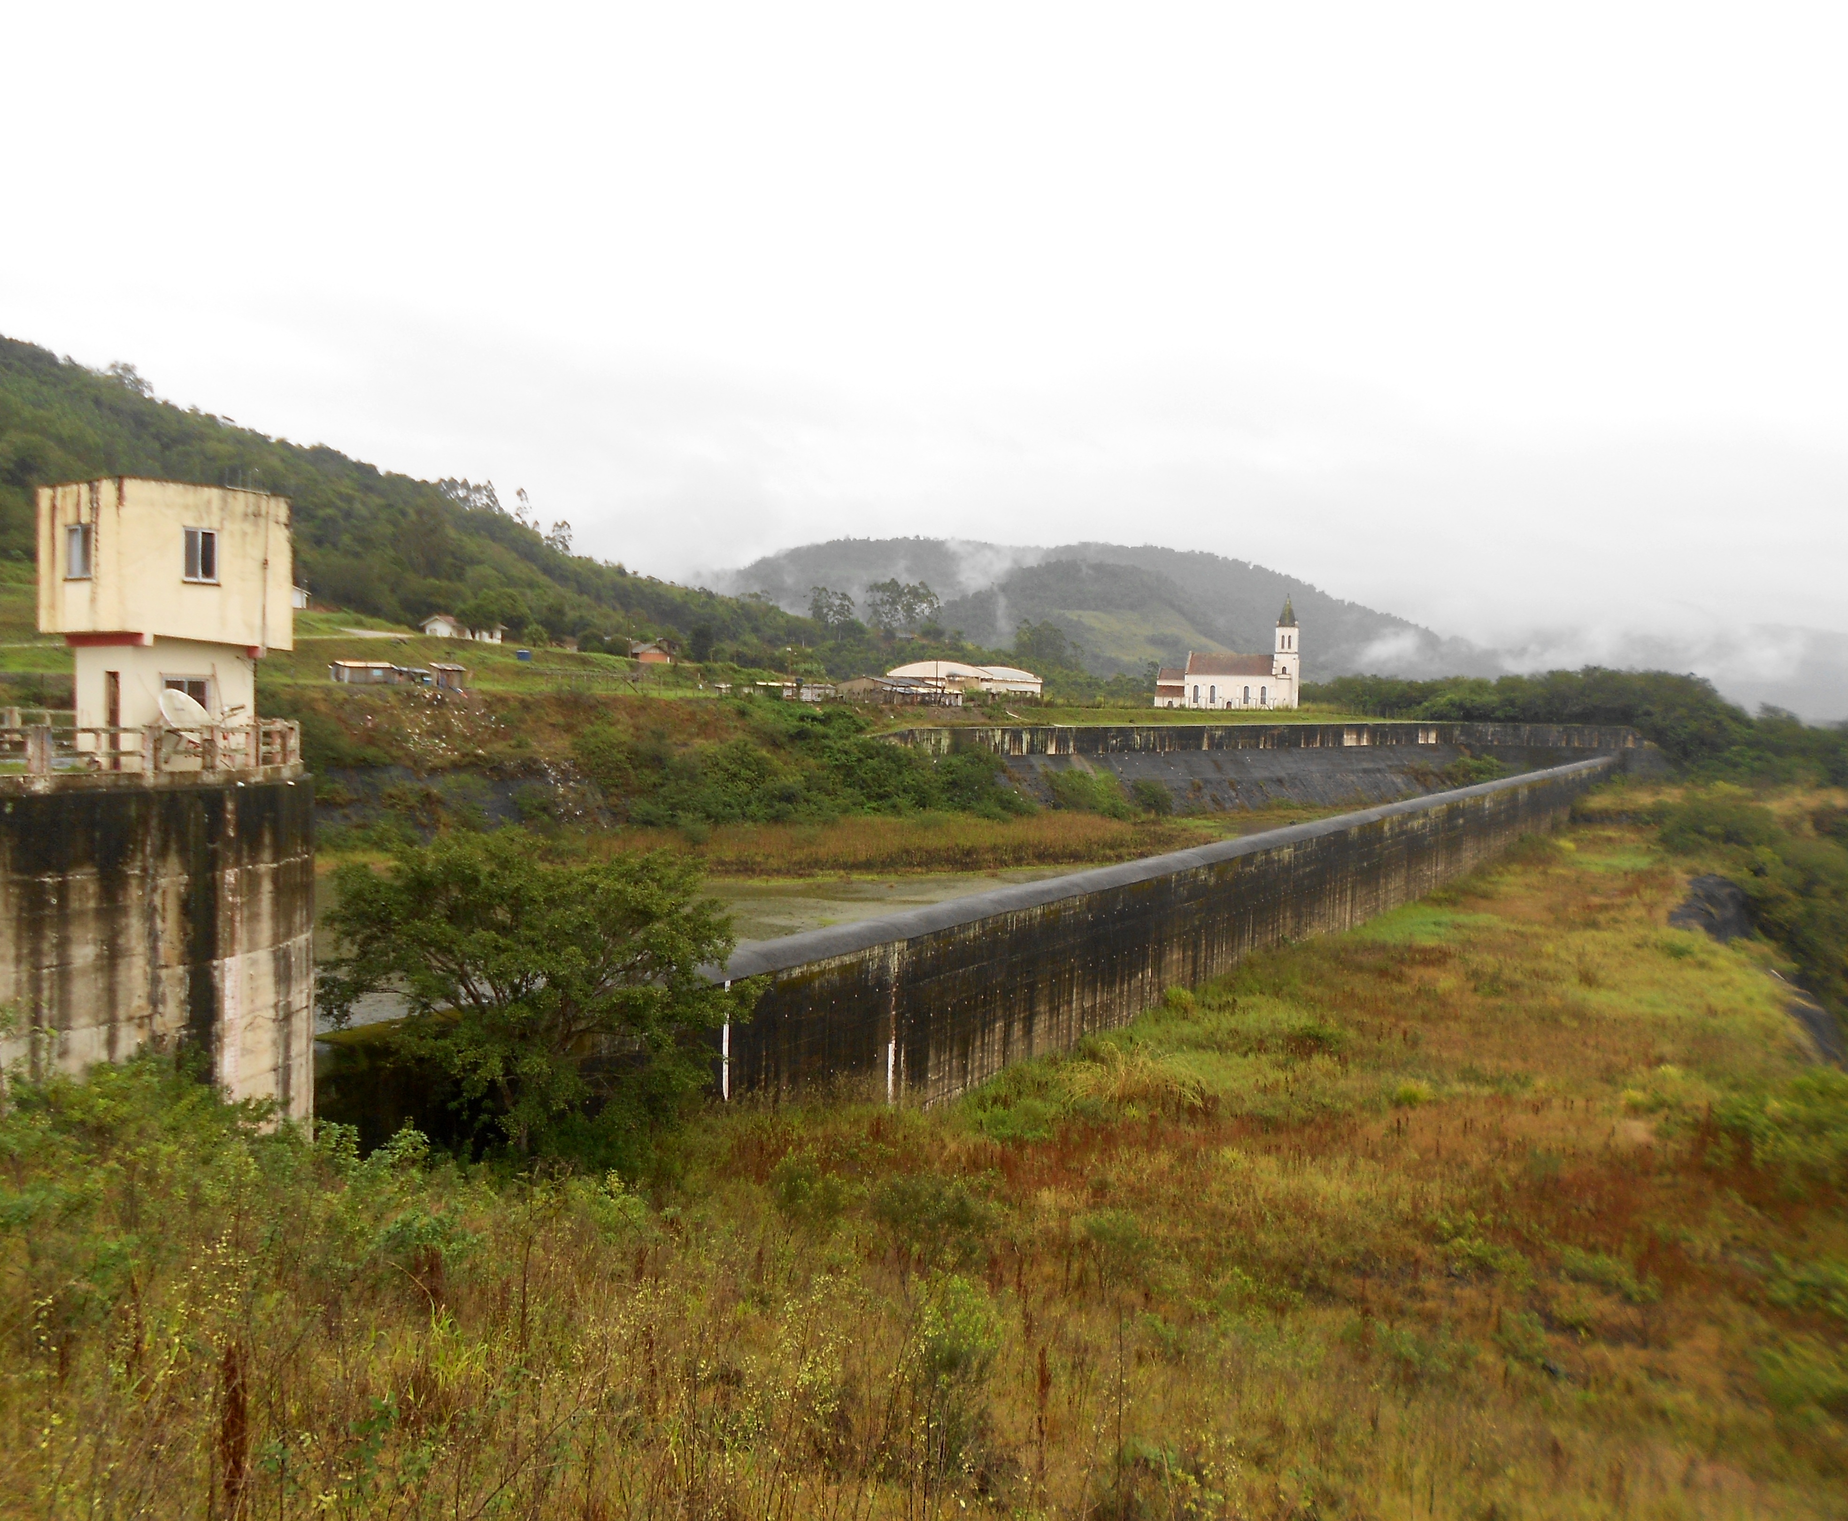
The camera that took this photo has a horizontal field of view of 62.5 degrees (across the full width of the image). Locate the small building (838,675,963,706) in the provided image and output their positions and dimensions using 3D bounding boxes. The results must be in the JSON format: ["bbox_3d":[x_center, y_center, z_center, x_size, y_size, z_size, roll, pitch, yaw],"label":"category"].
[{"bbox_3d":[-4.135,-12.128,265.000,10.500,5.100,19.000,2,3,38],"label":"small building"}]

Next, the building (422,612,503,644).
[{"bbox_3d":[-77.317,-22.147,255.000,8.000,4.500,12.000,1,3,27],"label":"building"}]

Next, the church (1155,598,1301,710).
[{"bbox_3d":[62.471,-21.581,312.000,28.000,22.600,11.000,1,2,14],"label":"church"}]

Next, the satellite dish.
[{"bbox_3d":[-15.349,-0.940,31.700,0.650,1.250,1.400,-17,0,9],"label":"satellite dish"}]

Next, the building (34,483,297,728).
[{"bbox_3d":[-16.900,-2.800,34.000,3.950,6.300,3.950,2,3,41],"label":"building"}]

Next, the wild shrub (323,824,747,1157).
[{"bbox_3d":[-8.520,5.070,33.500,9.000,7.100,7.800,-1,2,-14],"label":"wild shrub"}]

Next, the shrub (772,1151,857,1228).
[{"bbox_3d":[-1.866,7.342,26.000,1.400,1.270,1.300,0,2,0],"label":"shrub"}]

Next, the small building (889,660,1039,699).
[{"bbox_3d":[8.438,-16.389,312.000,22.000,8.000,31.000,1,2,20],"label":"small building"}]

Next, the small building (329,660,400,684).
[{"bbox_3d":[-67.927,-10.680,185.000,7.600,2.900,4.200,-1,3,-30],"label":"small building"}]

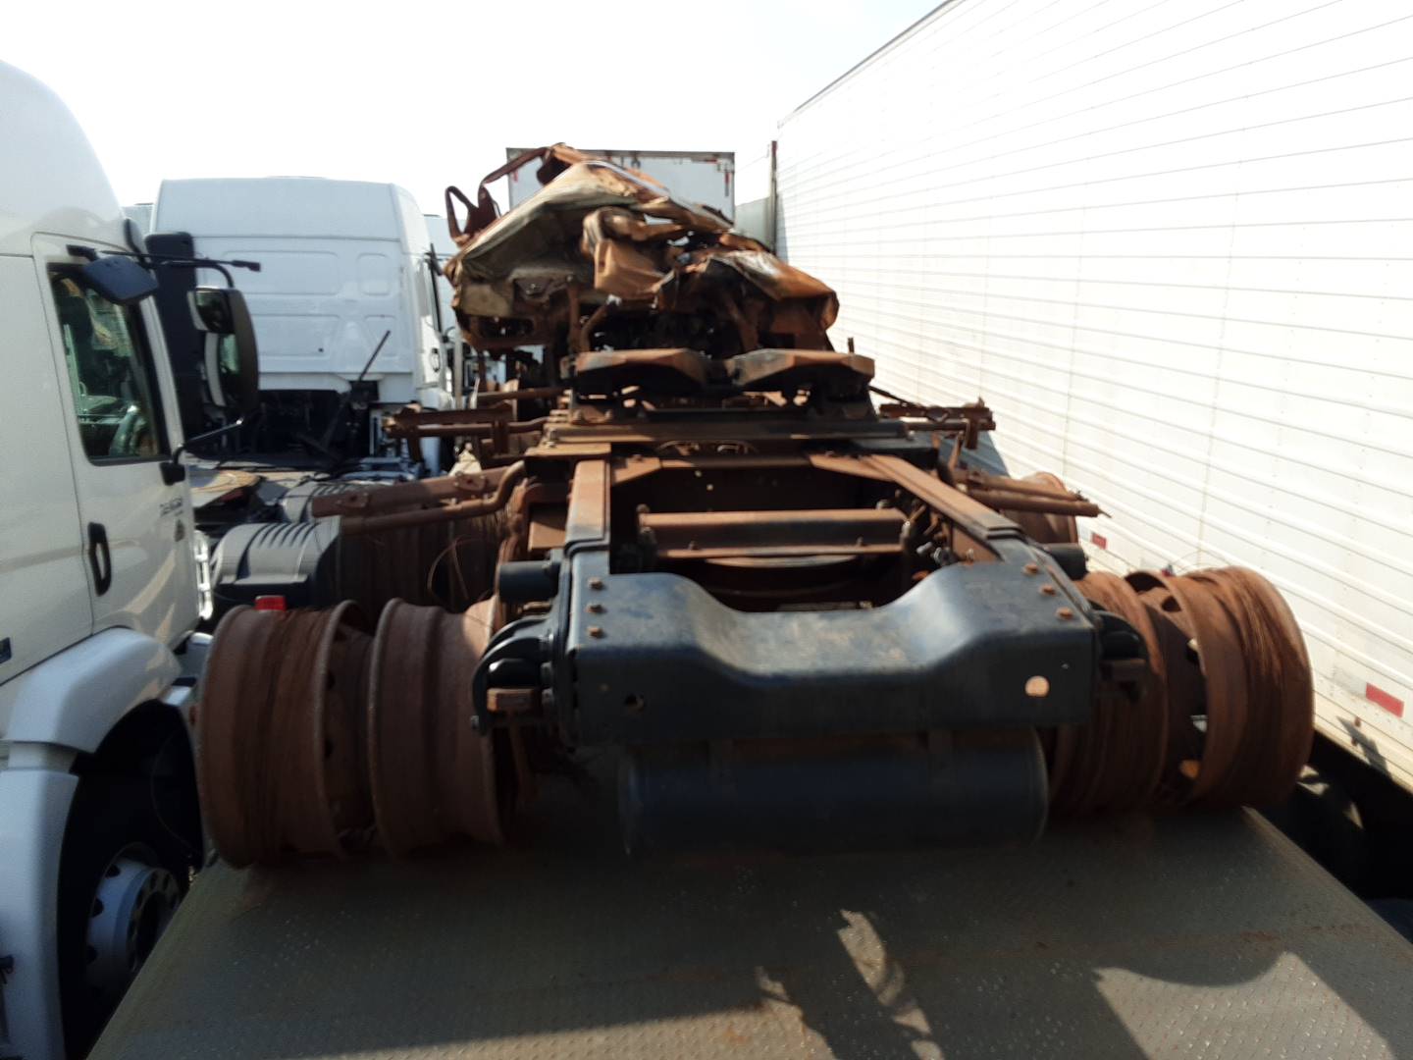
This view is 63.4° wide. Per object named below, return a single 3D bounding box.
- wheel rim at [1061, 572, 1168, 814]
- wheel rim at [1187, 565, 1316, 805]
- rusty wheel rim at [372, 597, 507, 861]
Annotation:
[{"bbox_3d":[0.891,0.407,2.854,0.250,0.600,0.600,-2,13,-6],"label":"wheel rim"},{"bbox_3d":[1.224,0.396,2.887,0.250,0.600,0.600,-2,13,-6],"label":"wheel rim"},{"bbox_3d":[-0.625,0.459,2.707,0.250,0.600,0.600,-2,13,-6],"label":"rusty wheel rim"}]

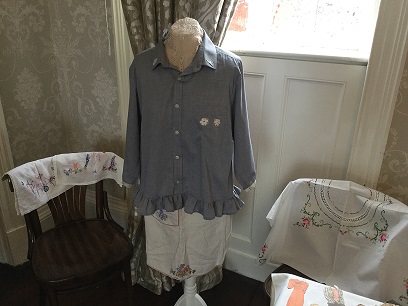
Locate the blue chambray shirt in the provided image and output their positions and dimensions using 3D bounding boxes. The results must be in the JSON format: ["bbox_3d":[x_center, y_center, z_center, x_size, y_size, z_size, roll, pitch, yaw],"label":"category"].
[{"bbox_3d":[-0.050,-0.102,1.301,0.500,0.630,0.290,4,23,6],"label":"blue chambray shirt"}]

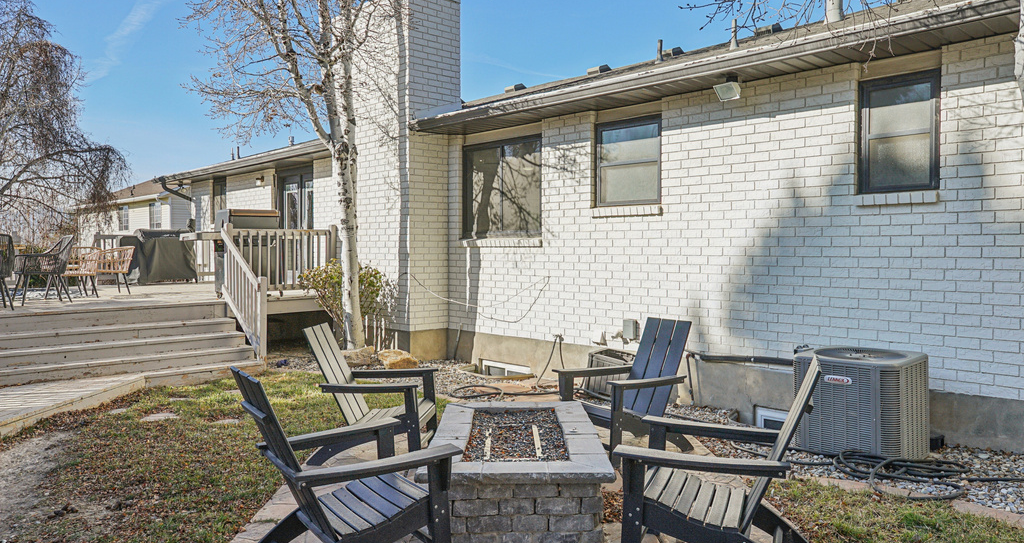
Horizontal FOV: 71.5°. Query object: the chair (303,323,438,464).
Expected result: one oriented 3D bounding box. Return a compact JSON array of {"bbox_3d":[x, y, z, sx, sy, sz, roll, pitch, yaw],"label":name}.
[{"bbox_3d":[-0.994,0.850,5.042,0.840,0.935,0.720,0,2,5],"label":"chair"}]

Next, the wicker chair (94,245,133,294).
[{"bbox_3d":[-6.520,-0.010,11.550,0.580,0.770,0.600,2,2,44],"label":"wicker chair"}]

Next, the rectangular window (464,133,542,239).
[{"bbox_3d":[-0.113,-1.021,8.963,0.100,1.226,1.520,-1,2,-44],"label":"rectangular window"}]

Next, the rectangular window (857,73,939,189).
[{"bbox_3d":[3.096,-1.082,5.675,0.100,0.913,0.620,-1,2,-44],"label":"rectangular window"}]

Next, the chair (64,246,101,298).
[{"bbox_3d":[-6.598,0.009,10.750,0.580,0.770,0.600,2,2,44],"label":"chair"}]

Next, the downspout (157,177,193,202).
[{"bbox_3d":[-7.084,-1.731,15.006,0.620,0.520,0.120,-2,3,-45],"label":"downspout"}]

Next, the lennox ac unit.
[{"bbox_3d":[2.439,0.869,4.977,0.700,0.635,0.690,-2,3,-45],"label":"lennox ac unit"}]

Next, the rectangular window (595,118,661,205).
[{"bbox_3d":[1.178,-1.101,7.208,0.090,0.870,0.810,-2,3,-45],"label":"rectangular window"}]

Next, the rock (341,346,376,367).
[{"bbox_3d":[-1.886,1.028,8.600,0.470,0.230,0.330,0,2,-12],"label":"rock"}]

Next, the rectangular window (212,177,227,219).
[{"bbox_3d":[-6.171,-1.452,15.160,0.100,0.904,0.900,-1,2,-44],"label":"rectangular window"}]

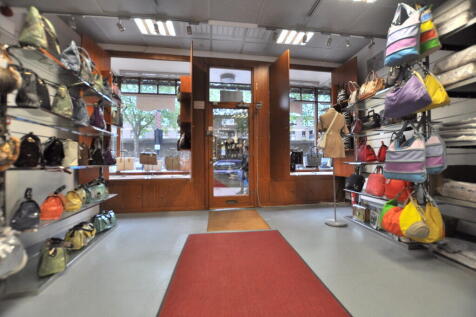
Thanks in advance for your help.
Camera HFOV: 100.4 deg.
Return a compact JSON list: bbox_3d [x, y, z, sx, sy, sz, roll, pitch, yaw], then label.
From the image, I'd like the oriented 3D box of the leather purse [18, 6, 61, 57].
[{"bbox_3d":[-1.435,-0.910,1.448,0.260,0.300,0.170,0,-1,-30],"label":"leather purse"}]

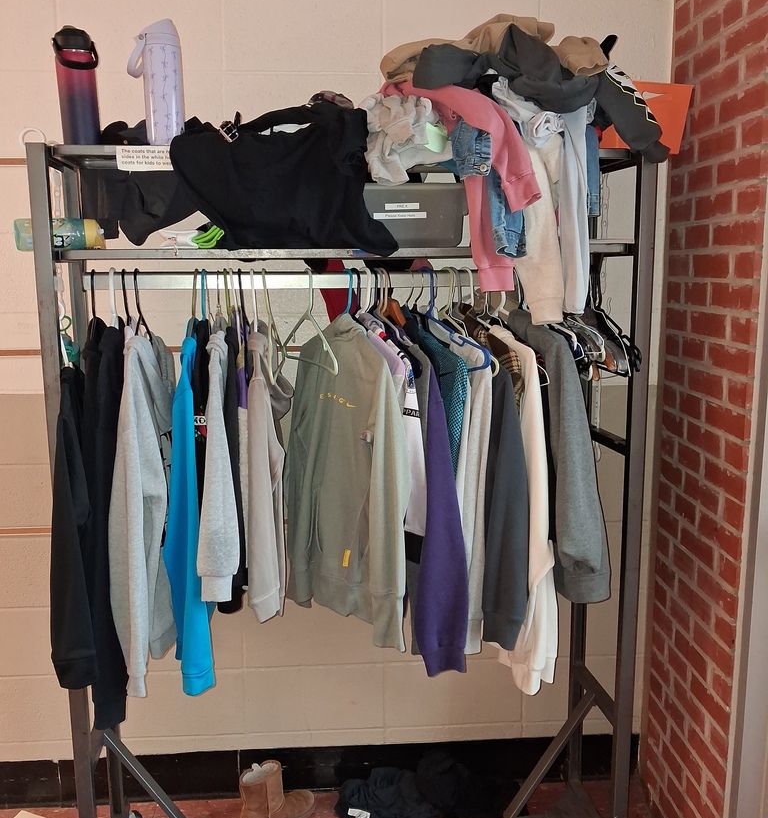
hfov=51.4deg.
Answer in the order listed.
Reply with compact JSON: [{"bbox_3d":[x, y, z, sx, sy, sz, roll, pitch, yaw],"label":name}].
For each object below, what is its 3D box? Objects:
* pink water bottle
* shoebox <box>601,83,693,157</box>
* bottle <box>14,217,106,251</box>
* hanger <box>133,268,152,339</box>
[{"bbox_3d":[-0.639,-0.670,1.666,0.083,0.240,0.085,-4,9,-14],"label":"pink water bottle"},{"bbox_3d":[0.546,-0.658,1.848,0.270,0.150,0.180,-1,9,-7],"label":"shoebox"},{"bbox_3d":[-0.708,-0.382,1.749,0.185,0.069,0.069,-4,48,-21],"label":"bottle"},{"bbox_3d":[-0.548,-0.208,1.816,0.015,0.220,0.410,-1,9,-7],"label":"hanger"}]

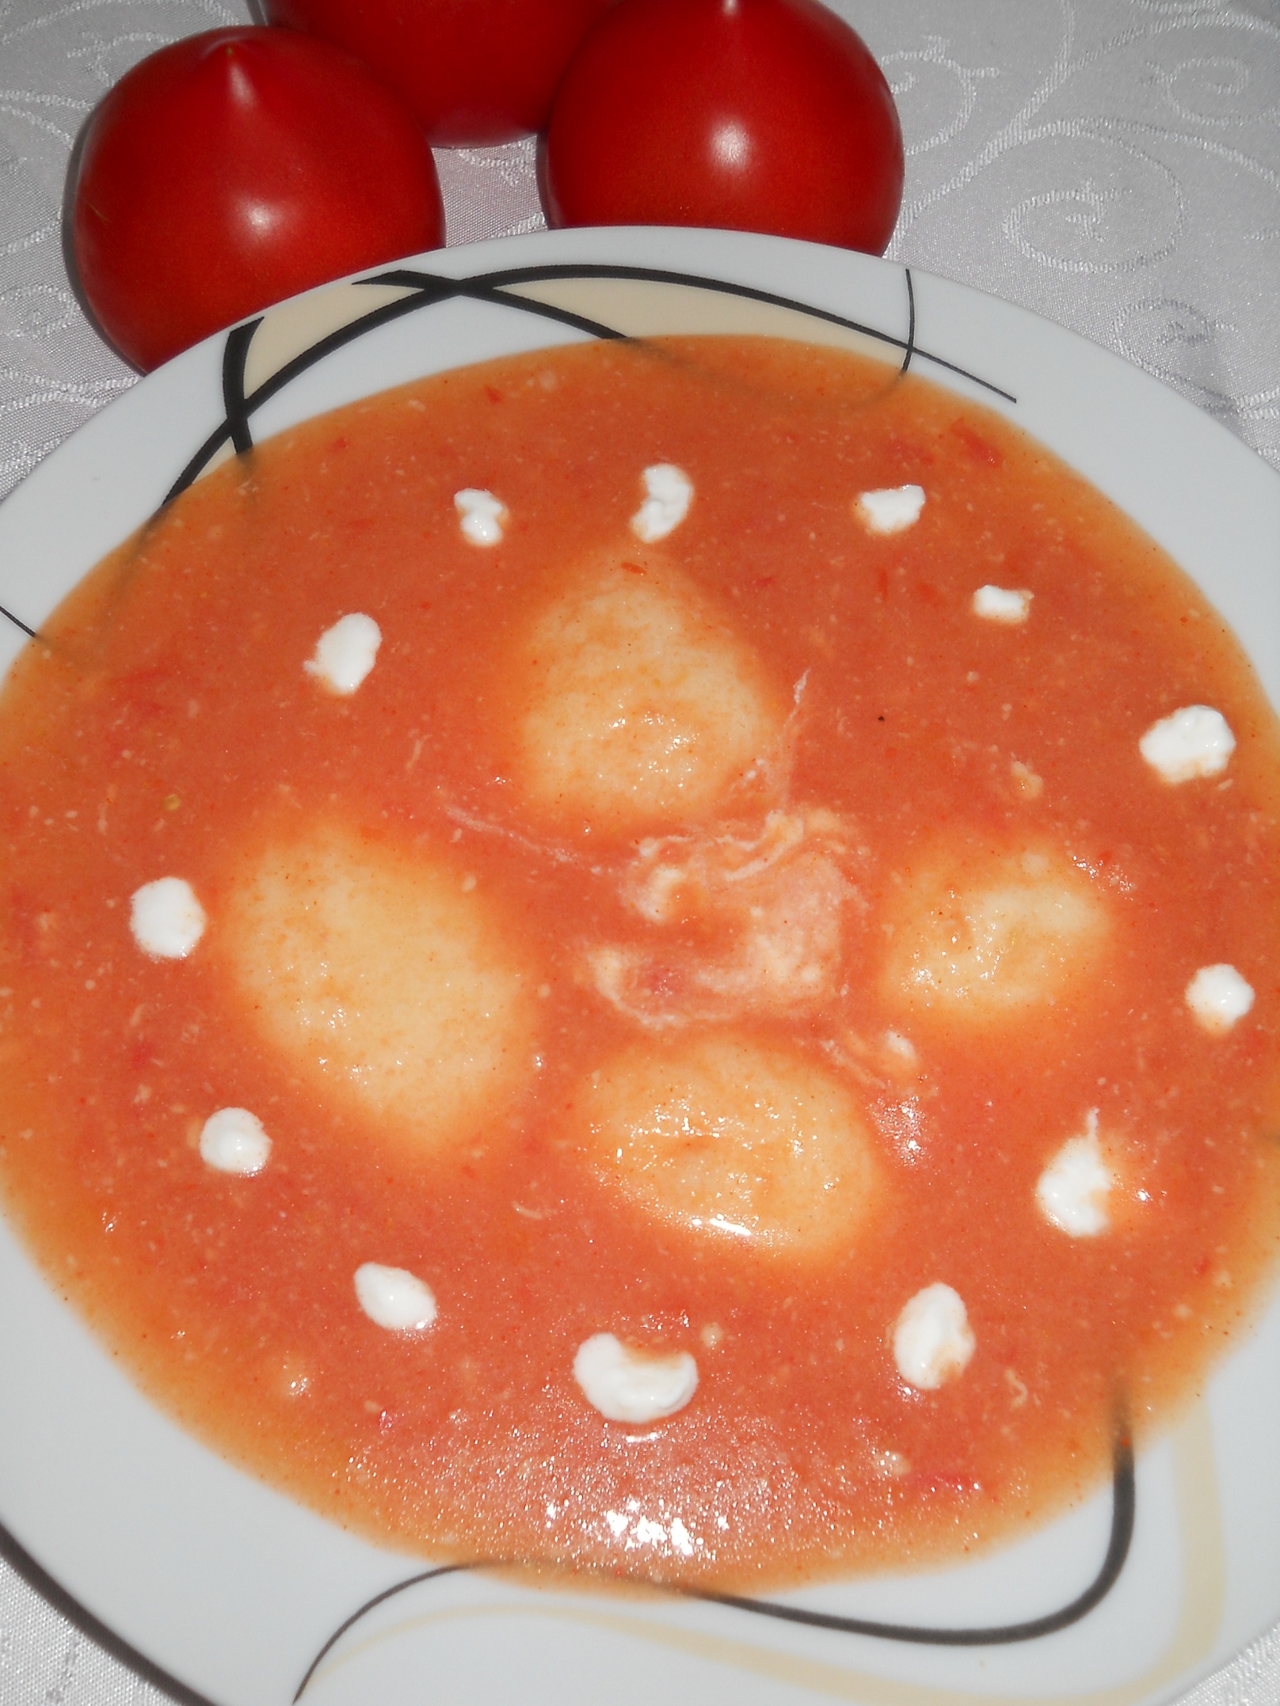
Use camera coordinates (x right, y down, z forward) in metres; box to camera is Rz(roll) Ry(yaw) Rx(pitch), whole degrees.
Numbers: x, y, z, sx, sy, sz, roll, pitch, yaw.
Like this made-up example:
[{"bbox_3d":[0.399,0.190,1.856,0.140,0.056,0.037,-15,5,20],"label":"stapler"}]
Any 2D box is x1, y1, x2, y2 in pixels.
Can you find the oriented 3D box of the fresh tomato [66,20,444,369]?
[{"bbox_3d":[-0.061,-0.104,0.326,0.061,0.061,0.061,-9,65,-8],"label":"fresh tomato"}]

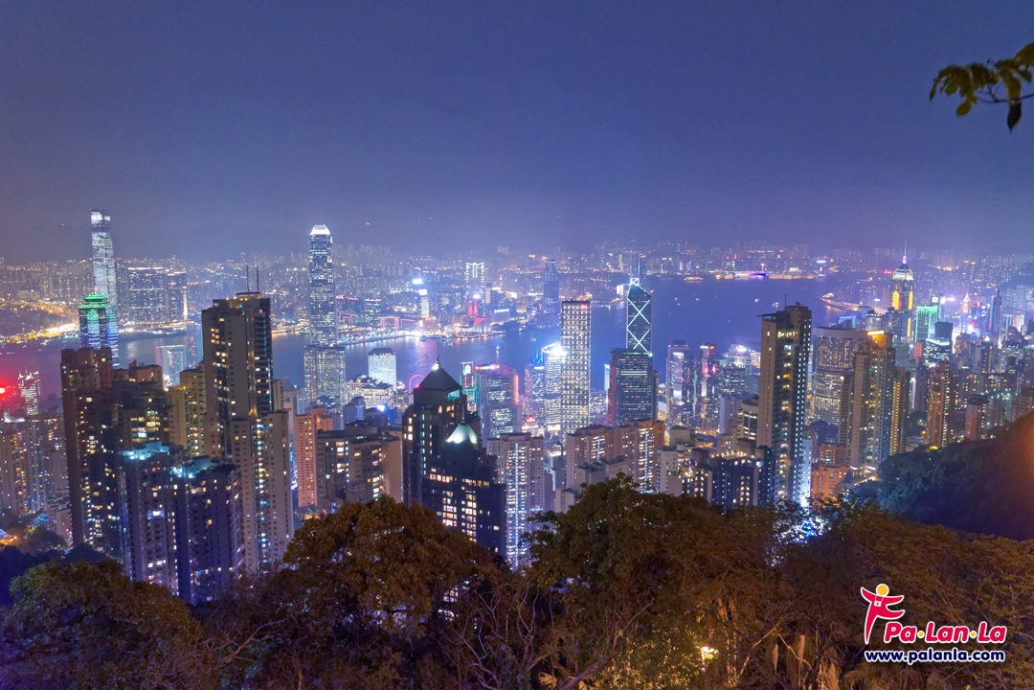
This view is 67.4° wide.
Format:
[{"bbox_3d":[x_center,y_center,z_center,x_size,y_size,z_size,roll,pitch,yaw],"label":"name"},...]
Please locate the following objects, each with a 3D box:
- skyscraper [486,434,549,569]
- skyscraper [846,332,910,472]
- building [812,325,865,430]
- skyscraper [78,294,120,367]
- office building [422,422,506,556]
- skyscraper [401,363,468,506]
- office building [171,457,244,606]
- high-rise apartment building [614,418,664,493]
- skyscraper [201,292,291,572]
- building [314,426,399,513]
[{"bbox_3d":[-0.010,136.990,681.030,48.000,121.000,30.000,0,8,0],"label":"skyscraper"},{"bbox_3d":[290.080,49.010,625.000,32.000,114.000,32.000,-7,11,-38],"label":"skyscraper"},{"bbox_3d":[557.310,76.360,1343.850,76.000,214.000,36.000,3,9,22],"label":"building"},{"bbox_3d":[-698.970,59.060,1315.020,53.000,294.000,53.000,-2,8,-10],"label":"skyscraper"},{"bbox_3d":[-24.120,87.700,357.330,31.000,108.000,27.000,4,9,29],"label":"office building"},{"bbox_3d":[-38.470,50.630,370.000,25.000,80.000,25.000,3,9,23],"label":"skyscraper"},{"bbox_3d":[-130.160,91.120,328.780,25.000,85.000,21.000,-2,9,-15],"label":"office building"},{"bbox_3d":[111.420,112.550,710.000,33.000,82.000,33.000,-6,10,-34],"label":"high-rise apartment building"},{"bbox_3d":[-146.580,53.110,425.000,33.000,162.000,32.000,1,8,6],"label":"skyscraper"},{"bbox_3d":[-88.660,82.670,432.280,43.000,80.000,28.000,-2,9,-15],"label":"building"}]

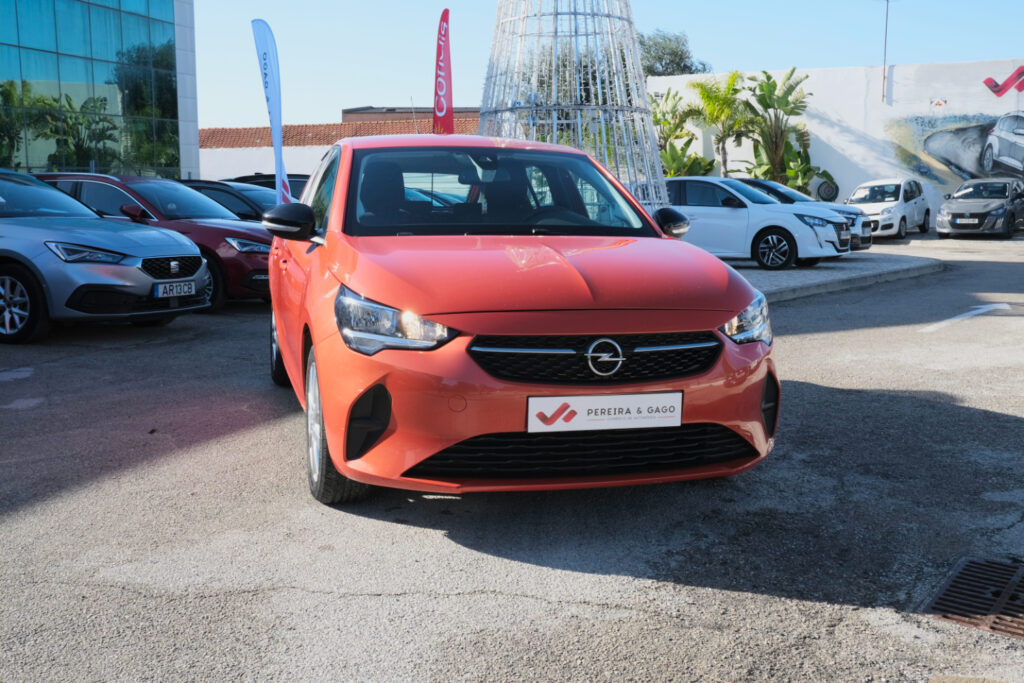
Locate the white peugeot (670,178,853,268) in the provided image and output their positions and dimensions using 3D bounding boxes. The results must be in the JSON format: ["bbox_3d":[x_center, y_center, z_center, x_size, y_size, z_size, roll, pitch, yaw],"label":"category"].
[{"bbox_3d":[3.409,-1.955,17.132,4.055,1.435,1.850,5,9,32],"label":"white peugeot"}]

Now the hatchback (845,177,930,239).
[{"bbox_3d":[10.440,-3.729,29.361,1.740,1.560,3.660,6,9,36],"label":"hatchback"}]

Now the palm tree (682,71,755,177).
[{"bbox_3d":[5.871,-5.440,30.044,2.100,4.480,2.000,2,8,11],"label":"palm tree"}]

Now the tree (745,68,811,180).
[{"bbox_3d":[7.522,-5.488,30.036,2.000,4.600,1.800,2,8,14],"label":"tree"}]

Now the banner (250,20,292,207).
[{"bbox_3d":[-2.794,-2.111,12.333,0.520,3.240,0.300,-1,8,-12],"label":"banner"}]

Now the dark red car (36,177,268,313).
[{"bbox_3d":[-4.377,-1.205,12.247,4.600,1.460,1.880,4,8,19],"label":"dark red car"}]

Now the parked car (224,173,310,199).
[{"bbox_3d":[-2.944,-1.996,17.720,4.330,1.570,1.850,3,8,19],"label":"parked car"}]

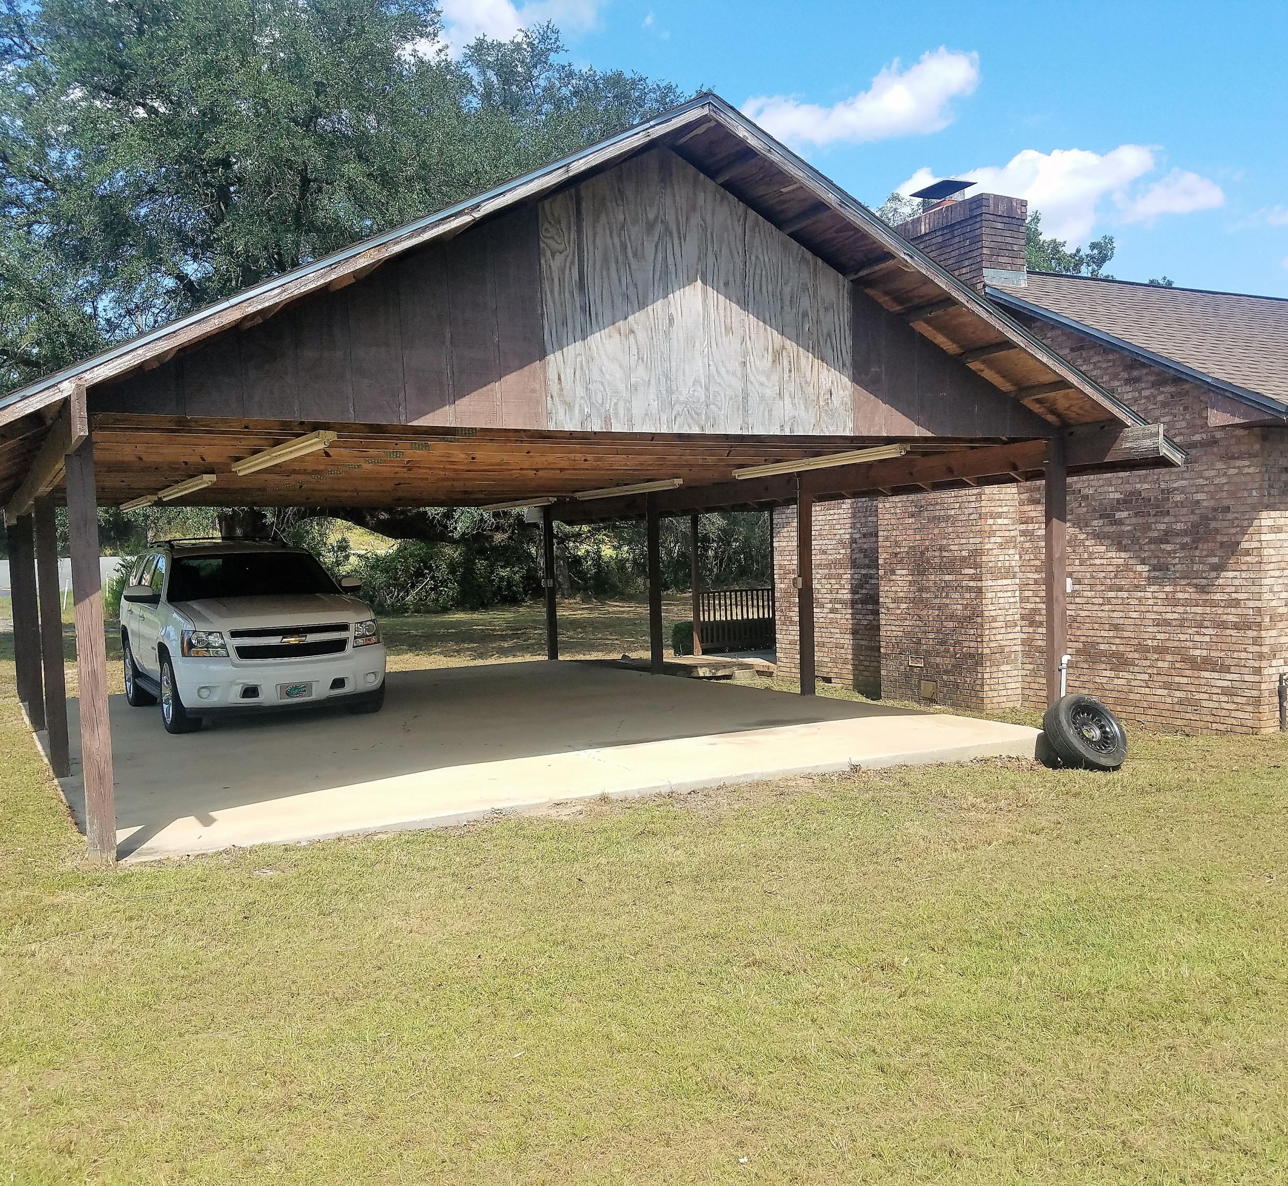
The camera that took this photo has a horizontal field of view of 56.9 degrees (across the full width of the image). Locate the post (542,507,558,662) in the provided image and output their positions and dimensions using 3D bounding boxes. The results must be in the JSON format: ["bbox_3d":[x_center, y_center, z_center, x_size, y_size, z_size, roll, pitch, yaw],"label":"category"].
[{"bbox_3d":[-1.460,-0.137,18.640,0.140,2.419,0.100,-3,2,-29],"label":"post"}]

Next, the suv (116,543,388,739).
[{"bbox_3d":[-4.636,0.370,13.582,2.030,1.940,5.130,-3,2,-30],"label":"suv"}]

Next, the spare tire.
[{"bbox_3d":[3.533,1.131,9.500,0.660,0.660,0.210,-3,-34,-27],"label":"spare tire"}]

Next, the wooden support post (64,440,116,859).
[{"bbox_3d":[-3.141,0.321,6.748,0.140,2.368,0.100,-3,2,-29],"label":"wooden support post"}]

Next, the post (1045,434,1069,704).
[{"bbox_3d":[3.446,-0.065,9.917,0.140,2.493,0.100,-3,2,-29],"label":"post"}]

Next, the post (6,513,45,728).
[{"bbox_3d":[-6.500,0.278,12.548,0.140,2.315,0.100,-3,2,-29],"label":"post"}]

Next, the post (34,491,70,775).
[{"bbox_3d":[-4.710,0.355,9.473,0.140,2.234,0.100,-3,2,-29],"label":"post"}]

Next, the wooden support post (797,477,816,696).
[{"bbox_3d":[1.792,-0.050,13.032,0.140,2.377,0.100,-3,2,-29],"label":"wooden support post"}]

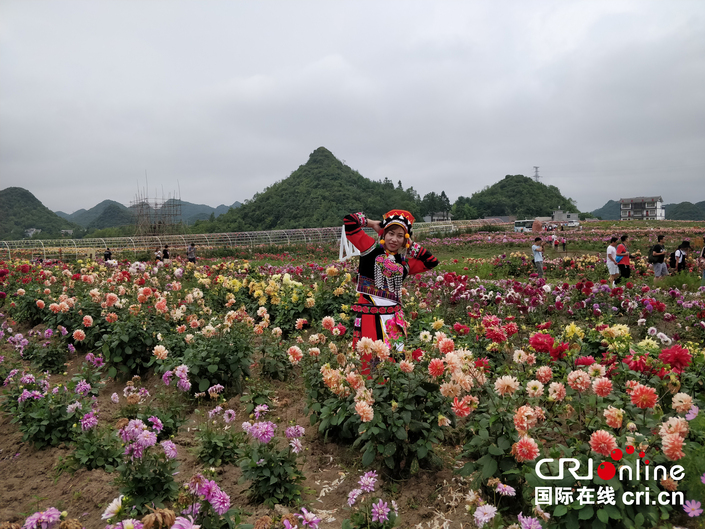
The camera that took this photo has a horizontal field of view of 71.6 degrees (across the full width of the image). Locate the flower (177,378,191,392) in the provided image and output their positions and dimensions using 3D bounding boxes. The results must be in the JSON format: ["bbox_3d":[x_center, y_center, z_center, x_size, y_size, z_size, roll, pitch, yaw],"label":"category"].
[{"bbox_3d":[-1.296,0.928,3.750,0.107,0.107,0.091,-1,4,-19],"label":"flower"}]

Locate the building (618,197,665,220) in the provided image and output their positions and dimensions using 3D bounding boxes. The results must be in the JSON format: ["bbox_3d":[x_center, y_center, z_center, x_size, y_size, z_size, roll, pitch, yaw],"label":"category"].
[{"bbox_3d":[127.090,-24.320,215.000,8.500,10.800,15.800,-4,6,-43],"label":"building"}]

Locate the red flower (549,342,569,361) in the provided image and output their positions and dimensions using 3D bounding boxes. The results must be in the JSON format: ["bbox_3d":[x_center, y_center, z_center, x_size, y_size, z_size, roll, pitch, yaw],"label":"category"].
[{"bbox_3d":[1.306,0.552,3.100,0.127,0.114,0.100,-1,3,-11],"label":"red flower"}]

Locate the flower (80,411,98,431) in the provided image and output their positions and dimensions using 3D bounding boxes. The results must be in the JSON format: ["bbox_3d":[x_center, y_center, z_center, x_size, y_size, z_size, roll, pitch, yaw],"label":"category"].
[{"bbox_3d":[-1.614,0.957,3.000,0.110,0.123,0.088,0,3,0],"label":"flower"}]

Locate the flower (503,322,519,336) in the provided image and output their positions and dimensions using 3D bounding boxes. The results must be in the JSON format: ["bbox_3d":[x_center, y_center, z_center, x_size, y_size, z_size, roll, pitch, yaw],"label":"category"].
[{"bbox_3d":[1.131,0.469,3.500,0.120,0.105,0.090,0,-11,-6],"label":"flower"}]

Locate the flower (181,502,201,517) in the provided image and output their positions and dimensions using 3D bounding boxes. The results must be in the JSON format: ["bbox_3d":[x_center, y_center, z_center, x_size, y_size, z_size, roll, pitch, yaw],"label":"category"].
[{"bbox_3d":[-0.726,1.106,2.200,0.092,0.085,0.075,-1,3,-19],"label":"flower"}]

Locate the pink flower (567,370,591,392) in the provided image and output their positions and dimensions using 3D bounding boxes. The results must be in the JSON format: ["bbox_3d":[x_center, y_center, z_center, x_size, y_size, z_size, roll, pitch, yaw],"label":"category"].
[{"bbox_3d":[1.183,0.609,2.550,0.123,0.117,0.095,1,3,25],"label":"pink flower"}]

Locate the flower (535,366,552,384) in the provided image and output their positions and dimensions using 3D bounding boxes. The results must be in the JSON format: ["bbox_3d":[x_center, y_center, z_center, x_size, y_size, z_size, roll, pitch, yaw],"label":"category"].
[{"bbox_3d":[1.074,0.624,2.750,0.101,0.101,0.081,0,3,6],"label":"flower"}]

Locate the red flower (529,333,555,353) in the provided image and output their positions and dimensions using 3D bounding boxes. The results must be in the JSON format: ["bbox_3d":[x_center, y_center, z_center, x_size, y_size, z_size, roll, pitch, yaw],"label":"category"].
[{"bbox_3d":[1.256,0.519,3.250,0.173,0.133,0.132,0,3,0],"label":"red flower"}]

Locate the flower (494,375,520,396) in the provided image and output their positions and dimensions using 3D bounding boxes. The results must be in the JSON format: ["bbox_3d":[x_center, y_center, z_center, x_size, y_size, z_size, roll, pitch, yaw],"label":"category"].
[{"bbox_3d":[0.808,0.634,2.550,0.130,0.110,0.095,1,3,18],"label":"flower"}]

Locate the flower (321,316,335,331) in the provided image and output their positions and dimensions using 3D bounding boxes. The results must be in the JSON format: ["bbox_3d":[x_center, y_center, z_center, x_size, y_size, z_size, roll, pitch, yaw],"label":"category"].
[{"bbox_3d":[-0.201,0.493,4.100,0.109,0.113,0.085,0,3,-3],"label":"flower"}]

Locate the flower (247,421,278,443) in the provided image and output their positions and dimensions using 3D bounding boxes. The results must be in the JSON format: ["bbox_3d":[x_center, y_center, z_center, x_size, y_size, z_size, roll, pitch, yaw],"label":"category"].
[{"bbox_3d":[-0.493,0.905,2.650,0.163,0.119,0.114,-1,4,-11],"label":"flower"}]

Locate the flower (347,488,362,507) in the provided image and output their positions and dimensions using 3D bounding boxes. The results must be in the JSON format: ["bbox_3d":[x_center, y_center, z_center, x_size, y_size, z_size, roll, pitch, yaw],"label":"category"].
[{"bbox_3d":[0.009,1.025,2.150,0.050,0.085,0.085,22,-8,-32],"label":"flower"}]

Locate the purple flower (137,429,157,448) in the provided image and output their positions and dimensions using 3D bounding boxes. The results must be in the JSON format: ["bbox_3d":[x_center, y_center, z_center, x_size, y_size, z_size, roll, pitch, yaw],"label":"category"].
[{"bbox_3d":[-1.117,0.943,2.650,0.108,0.108,0.081,-2,4,-23],"label":"purple flower"}]

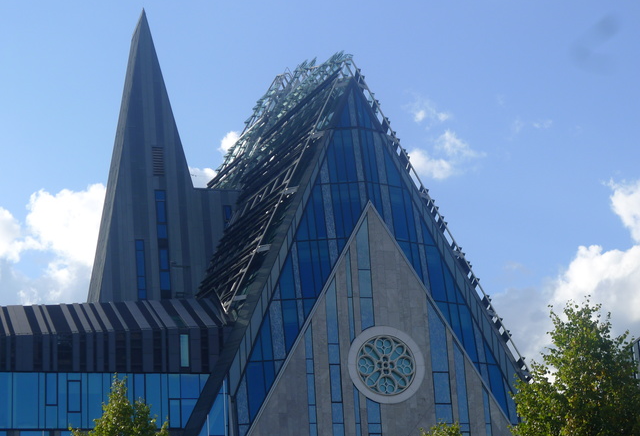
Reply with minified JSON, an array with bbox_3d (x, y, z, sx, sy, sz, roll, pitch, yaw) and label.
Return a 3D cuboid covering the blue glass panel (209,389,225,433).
[{"bbox_3d":[-6.168,11.673,99.453,0.970,2.550,0.100,2,-20,-14],"label":"blue glass panel"}]

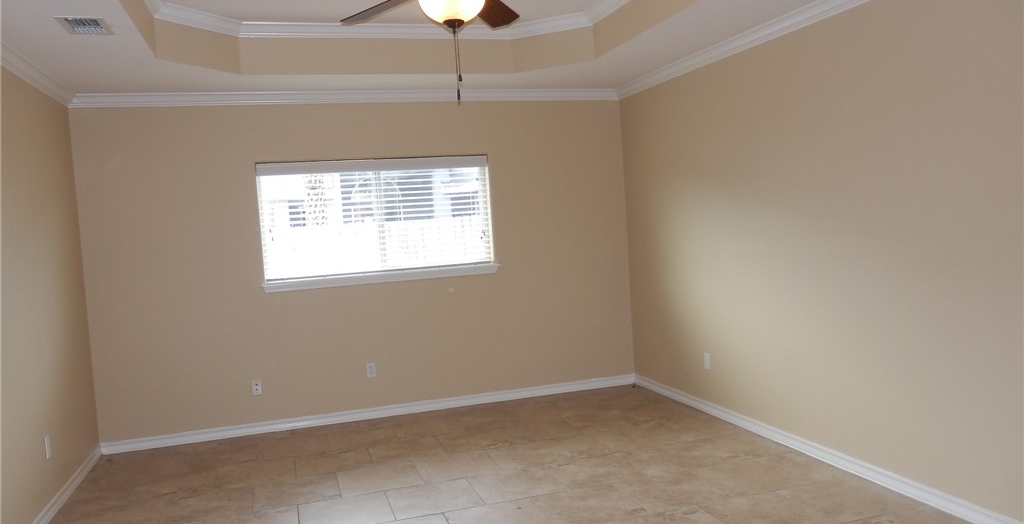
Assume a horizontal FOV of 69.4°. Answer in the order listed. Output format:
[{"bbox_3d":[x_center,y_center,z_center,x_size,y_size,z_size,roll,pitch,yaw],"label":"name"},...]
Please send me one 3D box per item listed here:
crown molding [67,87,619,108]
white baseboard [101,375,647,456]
[{"bbox_3d":[-1.035,-1.238,5.573,4.095,0.084,0.062,-4,3,-17],"label":"crown molding"},{"bbox_3d":[-0.894,1.151,5.720,4.095,0.085,0.015,-4,3,-17],"label":"white baseboard"}]

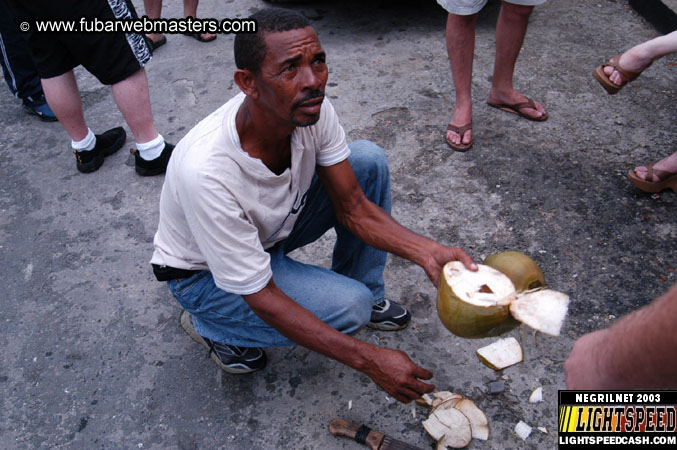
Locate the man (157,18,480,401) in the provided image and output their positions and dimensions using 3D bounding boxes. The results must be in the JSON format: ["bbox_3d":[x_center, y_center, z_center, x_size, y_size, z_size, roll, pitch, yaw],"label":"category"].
[{"bbox_3d":[-0.039,-0.009,1.635,0.720,0.950,0.620,27,44,32],"label":"man"}]

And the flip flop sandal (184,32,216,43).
[{"bbox_3d":[-0.781,-1.068,3.800,0.275,0.080,0.100,29,45,33],"label":"flip flop sandal"}]

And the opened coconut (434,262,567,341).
[{"bbox_3d":[0.366,0.169,1.530,0.280,0.170,0.190,21,30,0],"label":"opened coconut"}]

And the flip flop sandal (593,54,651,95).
[{"bbox_3d":[1.099,-0.586,2.600,0.250,0.095,0.100,-36,86,-38],"label":"flip flop sandal"}]

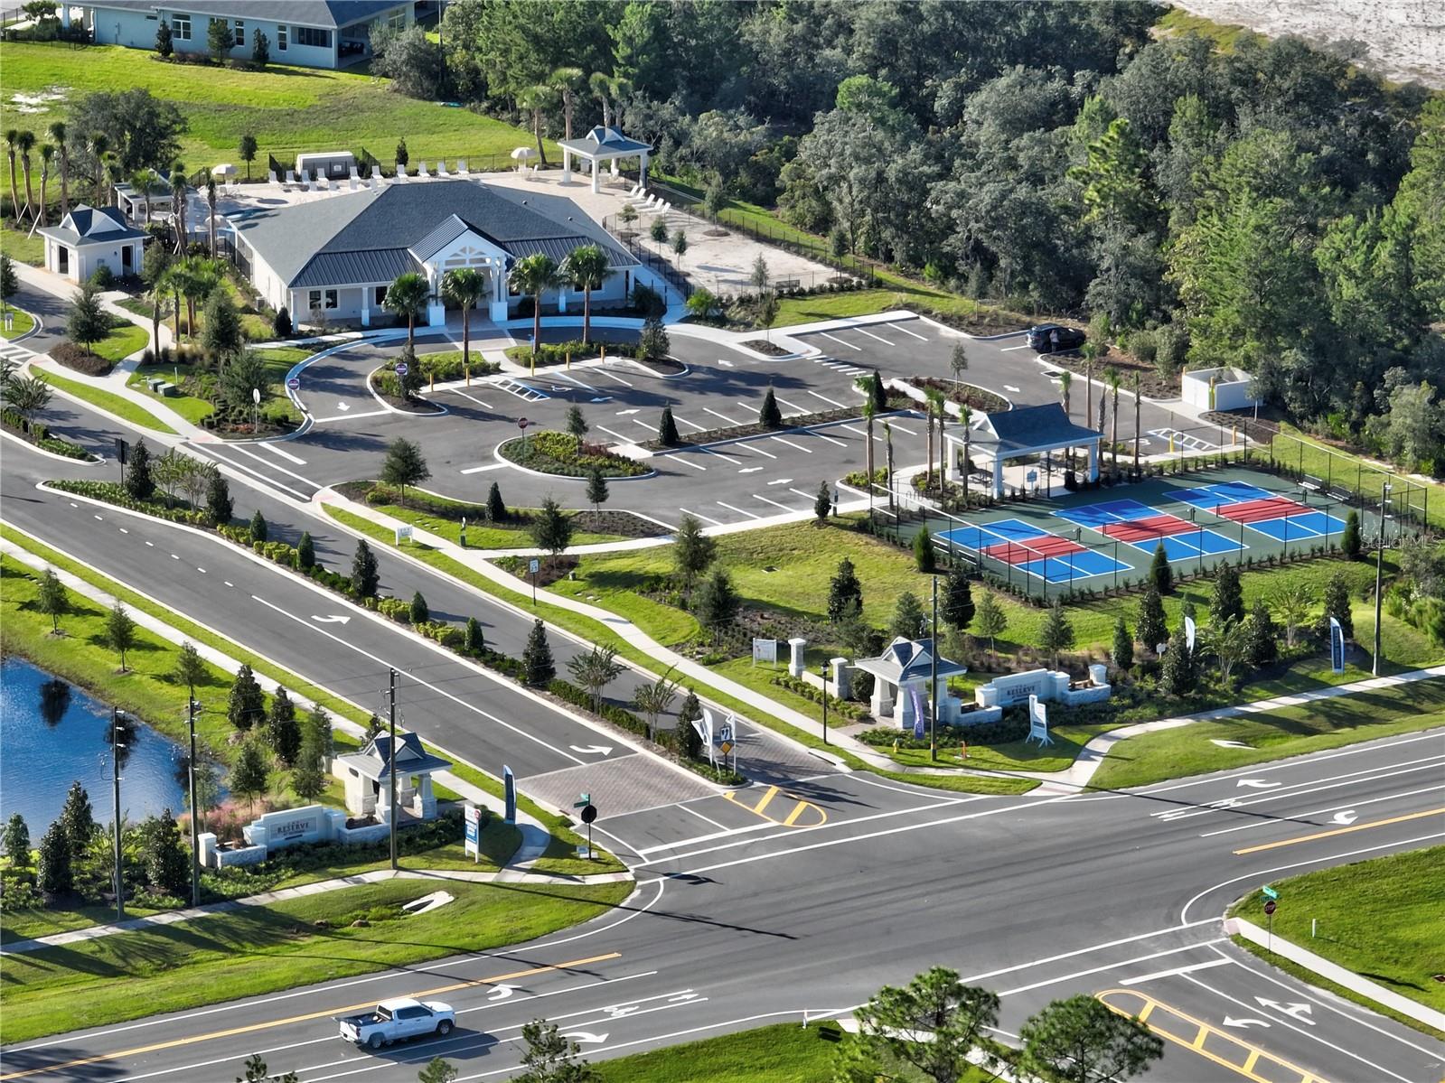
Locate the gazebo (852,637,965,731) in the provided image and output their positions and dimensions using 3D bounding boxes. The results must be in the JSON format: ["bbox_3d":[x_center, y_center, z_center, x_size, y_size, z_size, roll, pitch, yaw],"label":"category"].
[{"bbox_3d":[10.914,7.904,388.748,4.650,4.200,4.900,-10,18,-30],"label":"gazebo"}]

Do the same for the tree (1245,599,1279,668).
[{"bbox_3d":[31.948,5.349,397.818,1.941,4.046,1.941,0,16,0],"label":"tree"}]

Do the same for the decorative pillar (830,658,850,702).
[{"bbox_3d":[7.027,8.217,402.265,0.780,2.322,0.780,-10,19,-30],"label":"decorative pillar"}]

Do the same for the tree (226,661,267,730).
[{"bbox_3d":[-26.999,8.725,381.336,2.210,3.710,2.210,0,16,0],"label":"tree"}]

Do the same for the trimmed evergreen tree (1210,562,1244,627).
[{"bbox_3d":[31.312,3.218,416.146,2.097,3.939,2.097,0,16,0],"label":"trimmed evergreen tree"}]

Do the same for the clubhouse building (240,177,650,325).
[{"bbox_3d":[-20.589,-21.847,480.856,25.600,7.630,22.400,-4,17,-15],"label":"clubhouse building"}]

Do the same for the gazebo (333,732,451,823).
[{"bbox_3d":[-17.635,12.577,363.126,4.700,4.200,4.700,-10,18,-31],"label":"gazebo"}]

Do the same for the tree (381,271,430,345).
[{"bbox_3d":[-22.189,-15.676,476.371,3.441,7.181,3.441,0,16,0],"label":"tree"}]

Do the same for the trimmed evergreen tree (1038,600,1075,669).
[{"bbox_3d":[19.714,5.640,395.977,2.198,4.549,2.198,0,16,0],"label":"trimmed evergreen tree"}]

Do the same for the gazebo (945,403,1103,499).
[{"bbox_3d":[19.400,-6.192,431.406,8.600,4.790,6.000,-10,19,-32],"label":"gazebo"}]

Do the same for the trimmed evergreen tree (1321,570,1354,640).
[{"bbox_3d":[36.097,3.635,393.945,1.852,4.050,1.852,0,16,0],"label":"trimmed evergreen tree"}]

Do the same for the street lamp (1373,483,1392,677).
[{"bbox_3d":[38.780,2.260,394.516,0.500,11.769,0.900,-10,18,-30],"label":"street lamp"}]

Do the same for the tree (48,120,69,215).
[{"bbox_3d":[-49.574,-27.562,500.410,1.520,7.830,1.520,0,16,0],"label":"tree"}]

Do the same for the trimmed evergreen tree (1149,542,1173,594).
[{"bbox_3d":[26.620,1.573,407.464,1.440,3.060,1.440,0,16,0],"label":"trimmed evergreen tree"}]

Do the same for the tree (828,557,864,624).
[{"bbox_3d":[7.475,2.987,406.089,2.118,4.158,2.118,0,16,0],"label":"tree"}]

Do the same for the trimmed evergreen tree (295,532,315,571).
[{"bbox_3d":[-26.627,0.542,429.161,1.225,2.403,1.225,0,16,0],"label":"trimmed evergreen tree"}]

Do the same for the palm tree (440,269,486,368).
[{"bbox_3d":[-18.023,-15.357,464.911,3.052,7.281,3.052,0,16,0],"label":"palm tree"}]

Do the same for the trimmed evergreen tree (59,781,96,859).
[{"bbox_3d":[-35.981,15.394,374.751,1.920,4.312,1.920,0,16,0],"label":"trimmed evergreen tree"}]

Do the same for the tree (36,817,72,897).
[{"bbox_3d":[-35.608,16.860,357.764,1.866,4.181,1.866,0,16,0],"label":"tree"}]

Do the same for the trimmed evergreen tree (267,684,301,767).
[{"bbox_3d":[-25.480,10.618,390.657,1.903,4.511,1.903,0,16,0],"label":"trimmed evergreen tree"}]

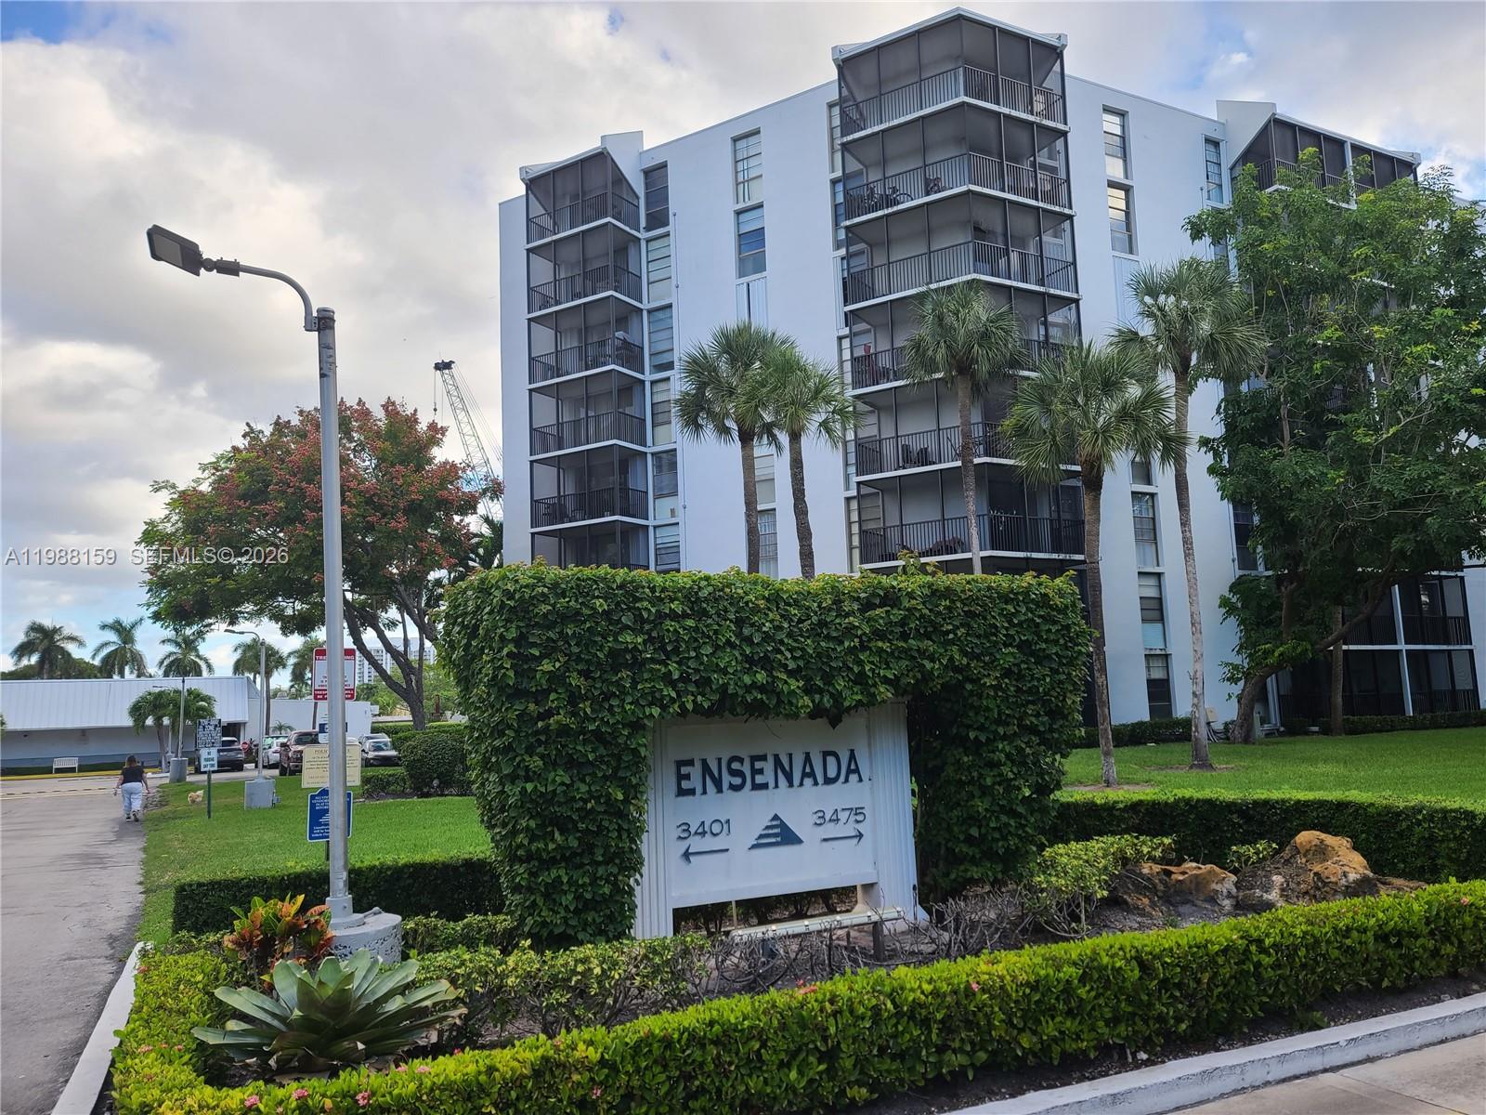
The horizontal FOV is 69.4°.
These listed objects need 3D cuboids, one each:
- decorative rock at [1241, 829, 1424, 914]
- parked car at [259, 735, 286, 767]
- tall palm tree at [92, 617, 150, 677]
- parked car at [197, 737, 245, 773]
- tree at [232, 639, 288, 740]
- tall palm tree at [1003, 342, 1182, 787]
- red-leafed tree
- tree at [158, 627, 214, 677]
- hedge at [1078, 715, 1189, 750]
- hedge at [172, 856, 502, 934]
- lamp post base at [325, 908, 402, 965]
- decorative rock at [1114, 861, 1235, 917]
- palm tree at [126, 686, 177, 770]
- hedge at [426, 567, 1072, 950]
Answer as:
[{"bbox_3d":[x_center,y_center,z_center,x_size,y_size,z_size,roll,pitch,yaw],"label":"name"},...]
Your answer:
[{"bbox_3d":[4.329,2.312,7.900,1.250,0.530,0.850,-6,-8,27],"label":"decorative rock"},{"bbox_3d":[-24.442,9.990,56.098,1.850,1.600,4.600,1,-8,-27],"label":"parked car"},{"bbox_3d":[-55.614,11.071,96.005,5.300,11.459,5.300,-2,-7,0],"label":"tall palm tree"},{"bbox_3d":[-26.531,9.943,54.602,1.870,1.670,4.600,1,-8,-21],"label":"parked car"},{"bbox_3d":[-31.313,9.062,70.003,3.600,7.590,3.600,-2,-7,0],"label":"tree"},{"bbox_3d":[6.792,-0.020,20.713,3.400,8.648,3.400,-2,-7,0],"label":"tall palm tree"},{"bbox_3d":[-14.634,0.908,37.016,12.000,12.754,11.000,-2,-7,0],"label":"red-leafed tree"},{"bbox_3d":[-48.135,11.371,92.572,4.700,10.631,4.700,2,-8,-27],"label":"tree"},{"bbox_3d":[11.392,5.451,32.816,5.206,0.850,0.800,2,-8,-27],"label":"hedge"},{"bbox_3d":[-3.173,2.737,8.839,2.616,0.410,0.560,1,-8,-22],"label":"hedge"},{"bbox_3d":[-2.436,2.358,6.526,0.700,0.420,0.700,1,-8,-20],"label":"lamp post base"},{"bbox_3d":[3.079,2.343,7.600,0.780,0.360,0.550,-5,-8,21],"label":"decorative rock"},{"bbox_3d":[-30.075,8.773,54.541,2.450,4.216,2.450,2,-9,-29],"label":"palm tree"},{"bbox_3d":[0.245,1.478,8.966,5.200,2.740,0.850,0,-7,-18],"label":"hedge"}]

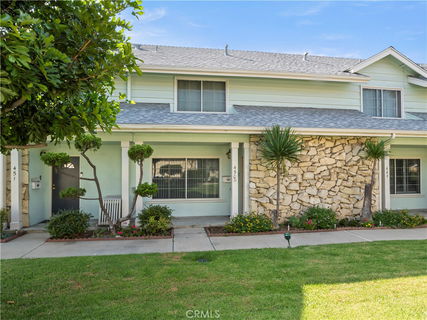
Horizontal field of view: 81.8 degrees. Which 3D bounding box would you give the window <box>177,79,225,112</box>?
[{"bbox_3d":[-0.436,-2.305,8.950,1.800,1.160,0.100,0,-1,-7],"label":"window"}]

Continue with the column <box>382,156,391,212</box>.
[{"bbox_3d":[6.020,0.771,8.640,0.210,2.500,0.210,0,-1,-7],"label":"column"}]

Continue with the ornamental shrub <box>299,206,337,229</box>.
[{"bbox_3d":[3.226,1.744,7.650,1.050,0.630,0.780,0,-1,-7],"label":"ornamental shrub"}]

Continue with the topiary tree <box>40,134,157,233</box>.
[{"bbox_3d":[-3.167,0.653,6.850,3.080,2.700,1.150,0,-1,-7],"label":"topiary tree"}]

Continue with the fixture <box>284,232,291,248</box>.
[{"bbox_3d":[1.751,1.887,5.780,0.160,0.360,0.160,0,-1,-7],"label":"fixture"}]

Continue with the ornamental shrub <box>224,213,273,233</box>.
[{"bbox_3d":[1.033,1.788,7.280,1.300,0.530,0.800,0,-1,-7],"label":"ornamental shrub"}]

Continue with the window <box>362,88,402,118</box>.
[{"bbox_3d":[6.778,-2.266,9.890,1.780,1.170,0.100,0,-1,-7],"label":"window"}]

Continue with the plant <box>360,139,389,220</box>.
[{"bbox_3d":[5.321,0.673,8.100,0.860,2.680,0.780,0,-1,-7],"label":"plant"}]

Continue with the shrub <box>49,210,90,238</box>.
[{"bbox_3d":[-3.971,1.697,6.800,1.020,0.700,0.850,0,-1,-7],"label":"shrub"}]

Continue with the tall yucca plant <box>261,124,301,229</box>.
[{"bbox_3d":[1.999,0.514,7.250,1.180,2.980,1.120,0,-1,-7],"label":"tall yucca plant"}]

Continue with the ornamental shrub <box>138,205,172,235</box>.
[{"bbox_3d":[-1.658,1.670,7.050,0.950,0.760,0.820,0,-1,-7],"label":"ornamental shrub"}]

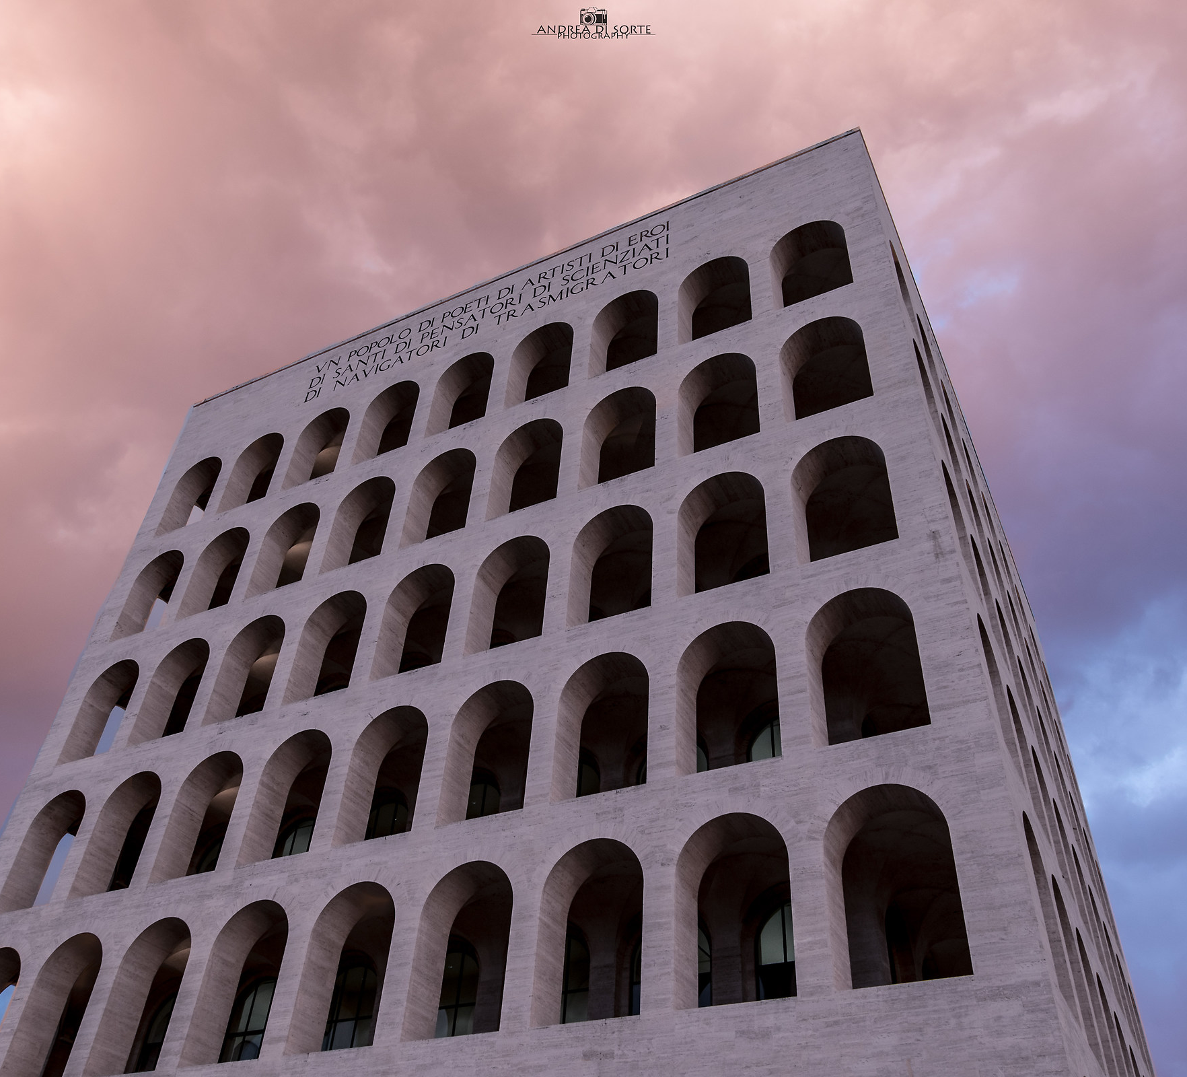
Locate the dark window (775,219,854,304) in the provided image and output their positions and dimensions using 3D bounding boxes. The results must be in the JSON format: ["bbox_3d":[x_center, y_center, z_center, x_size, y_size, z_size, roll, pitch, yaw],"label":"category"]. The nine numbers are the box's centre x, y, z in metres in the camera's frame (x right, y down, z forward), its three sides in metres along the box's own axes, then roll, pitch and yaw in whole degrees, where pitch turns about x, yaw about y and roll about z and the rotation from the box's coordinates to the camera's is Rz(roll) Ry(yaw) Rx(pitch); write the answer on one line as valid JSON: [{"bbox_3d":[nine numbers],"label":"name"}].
[{"bbox_3d":[10.449,-12.594,50.835,3.710,5.840,1.800,-17,-46,22],"label":"dark window"}]

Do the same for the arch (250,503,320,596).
[{"bbox_3d":[-15.453,0.837,56.615,3.710,5.840,1.800,-17,-46,22],"label":"arch"}]

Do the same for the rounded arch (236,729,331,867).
[{"bbox_3d":[-13.075,11.885,48.571,3.996,6.340,1.937,-17,-46,22],"label":"rounded arch"}]

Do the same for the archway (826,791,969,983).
[{"bbox_3d":[8.627,10.054,30.810,3.710,5.840,1.800,-17,-46,22],"label":"archway"}]

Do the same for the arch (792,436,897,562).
[{"bbox_3d":[10.426,-1.241,44.239,3.996,6.340,1.937,-17,-46,22],"label":"arch"}]

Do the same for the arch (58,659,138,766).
[{"bbox_3d":[-26.476,9.934,59.857,3.996,6.340,1.937,-17,-46,22],"label":"arch"}]

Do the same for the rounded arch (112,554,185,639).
[{"bbox_3d":[-23.988,3.507,60.223,3.710,5.840,1.800,-17,-46,22],"label":"rounded arch"}]

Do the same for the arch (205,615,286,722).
[{"bbox_3d":[-17.250,7.140,55.953,3.996,6.340,1.937,-17,-46,22],"label":"arch"}]

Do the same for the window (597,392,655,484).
[{"bbox_3d":[1.638,-4.594,53.576,3.996,6.340,1.937,-17,-46,22],"label":"window"}]

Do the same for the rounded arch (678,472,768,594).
[{"bbox_3d":[5.352,0.034,42.582,3.710,5.840,1.800,-17,-46,22],"label":"rounded arch"}]

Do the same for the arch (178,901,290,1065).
[{"bbox_3d":[-12.441,16.524,39.831,3.710,5.840,1.800,-17,-46,22],"label":"arch"}]

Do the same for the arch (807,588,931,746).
[{"bbox_3d":[9.193,4.462,35.753,3.710,5.840,1.800,-17,-46,22],"label":"arch"}]

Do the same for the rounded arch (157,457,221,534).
[{"bbox_3d":[-25.598,-2.386,70.746,3.996,6.340,1.937,-17,-46,22],"label":"rounded arch"}]

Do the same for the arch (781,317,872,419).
[{"bbox_3d":[10.864,-7.388,49.671,3.996,6.340,1.937,-17,-46,22],"label":"arch"}]

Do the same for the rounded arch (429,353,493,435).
[{"bbox_3d":[-6.484,-7.554,58.052,3.710,5.840,1.800,-17,-46,22],"label":"rounded arch"}]

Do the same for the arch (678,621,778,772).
[{"bbox_3d":[4.928,5.772,37.557,3.710,5.840,1.800,-17,-46,22],"label":"arch"}]

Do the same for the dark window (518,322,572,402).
[{"bbox_3d":[-2.534,-9.371,60.985,3.996,6.340,1.937,-17,-46,22],"label":"dark window"}]

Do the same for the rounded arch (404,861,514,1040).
[{"bbox_3d":[-3.879,13.930,36.223,3.710,5.840,1.800,-17,-46,22],"label":"rounded arch"}]

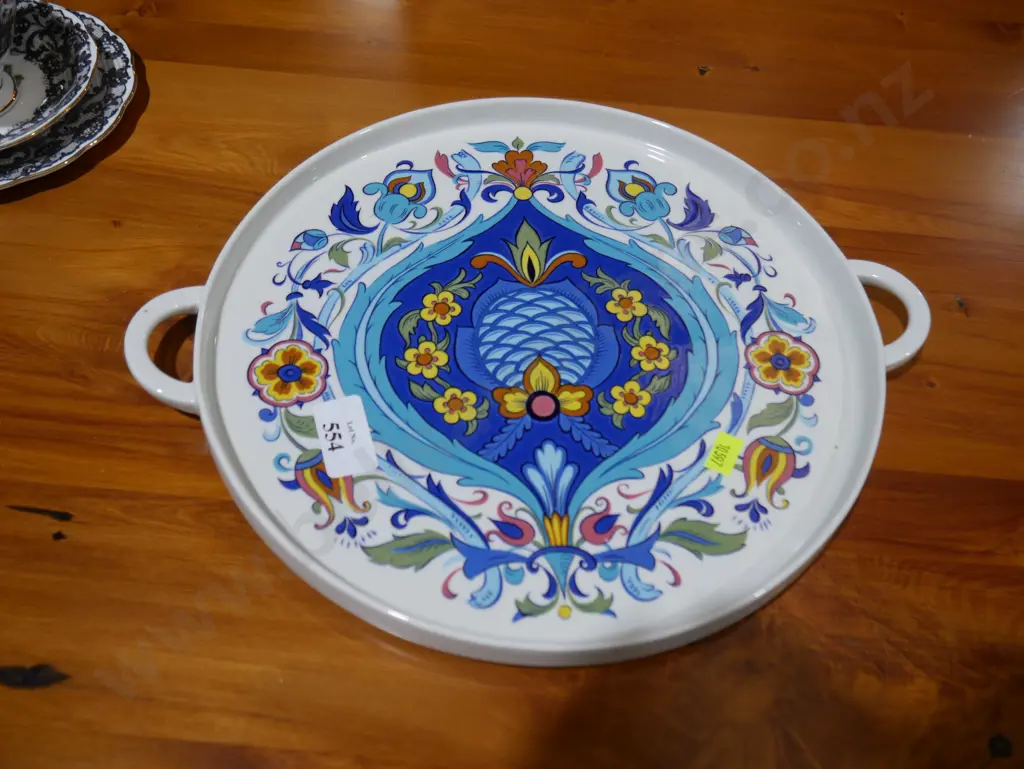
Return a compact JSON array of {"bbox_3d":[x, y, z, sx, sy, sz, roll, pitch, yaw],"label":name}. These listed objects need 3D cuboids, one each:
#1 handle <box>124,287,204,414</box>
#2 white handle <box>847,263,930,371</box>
[{"bbox_3d":[-0.158,-0.018,0.405,0.035,0.014,0.069,-4,56,-6],"label":"handle"},{"bbox_3d":[0.187,-0.037,0.440,0.035,0.014,0.069,-3,56,-5],"label":"white handle"}]

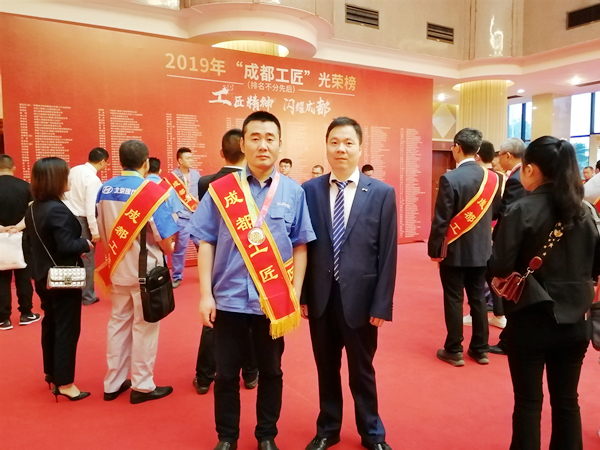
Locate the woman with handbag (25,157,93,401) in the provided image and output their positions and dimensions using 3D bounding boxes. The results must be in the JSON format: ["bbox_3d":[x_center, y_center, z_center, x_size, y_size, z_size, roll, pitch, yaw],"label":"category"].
[{"bbox_3d":[-1.527,0.349,2.883,0.380,1.540,0.430,-4,7,-32],"label":"woman with handbag"}]

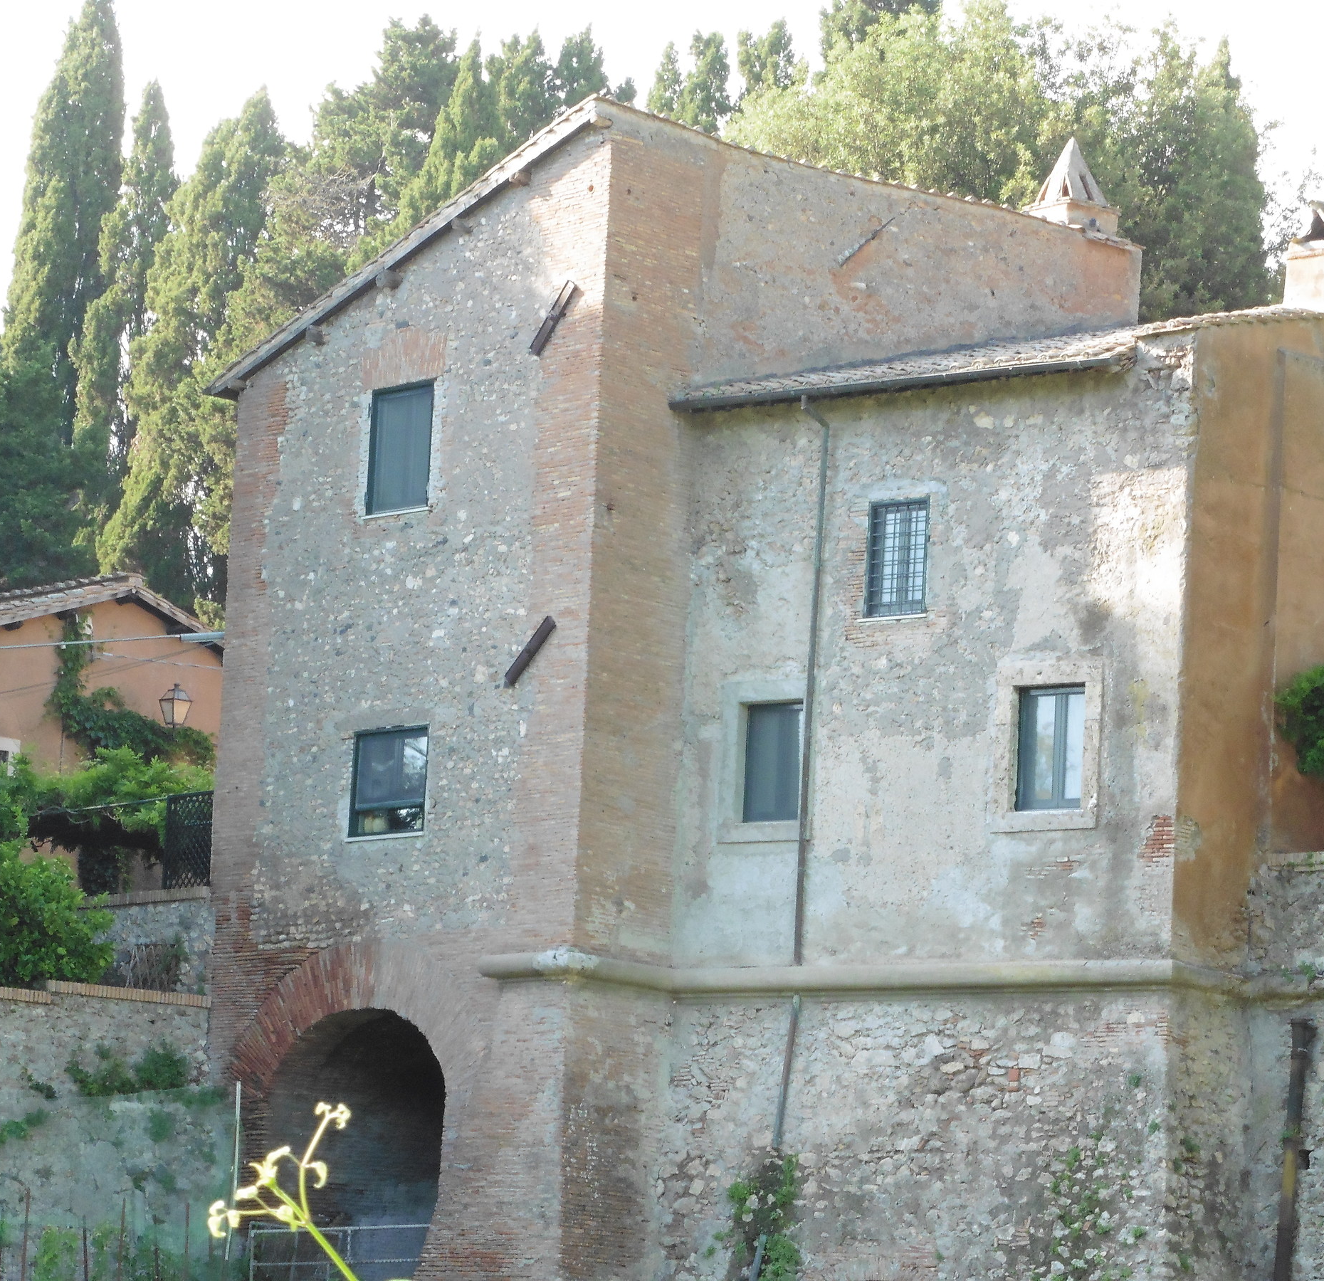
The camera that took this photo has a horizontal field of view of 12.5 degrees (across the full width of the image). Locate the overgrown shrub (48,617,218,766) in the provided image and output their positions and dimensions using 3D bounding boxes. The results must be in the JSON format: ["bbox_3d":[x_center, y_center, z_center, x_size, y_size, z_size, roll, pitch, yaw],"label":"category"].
[{"bbox_3d":[-6.529,0.681,75.818,0.500,2.000,2.745,-4,-11,42],"label":"overgrown shrub"}]

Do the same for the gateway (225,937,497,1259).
[{"bbox_3d":[-2.936,5.162,65.303,1.000,3.852,4.992,9,-10,-37],"label":"gateway"}]

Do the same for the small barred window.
[{"bbox_3d":[2.451,-0.840,61.817,0.200,1.205,0.852,10,-11,-43],"label":"small barred window"}]

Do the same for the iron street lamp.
[{"bbox_3d":[-6.132,0.809,76.000,0.310,0.530,0.310,-5,-11,44],"label":"iron street lamp"}]

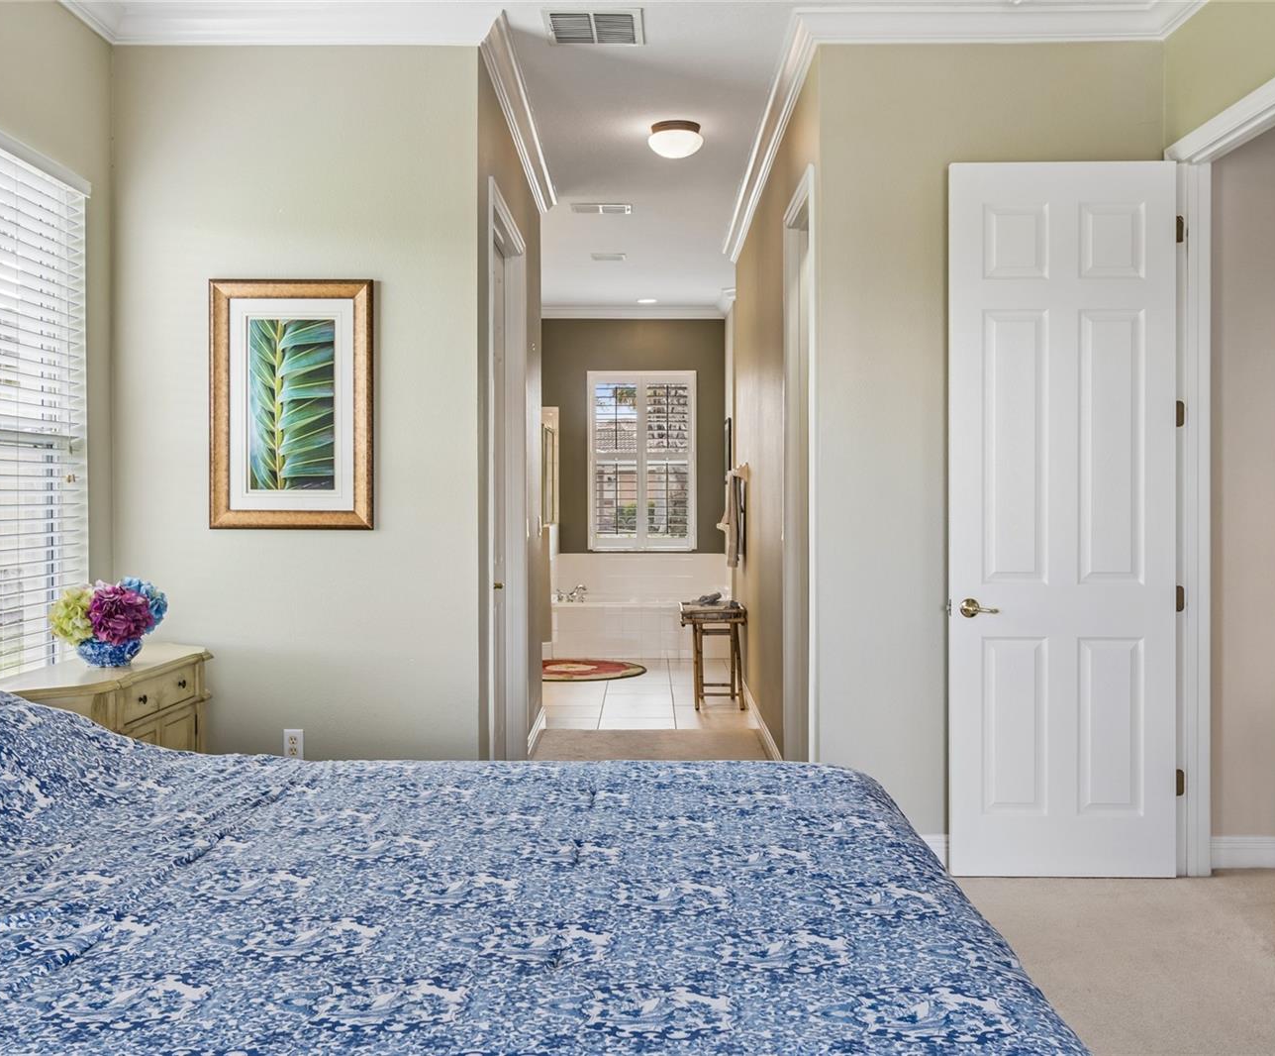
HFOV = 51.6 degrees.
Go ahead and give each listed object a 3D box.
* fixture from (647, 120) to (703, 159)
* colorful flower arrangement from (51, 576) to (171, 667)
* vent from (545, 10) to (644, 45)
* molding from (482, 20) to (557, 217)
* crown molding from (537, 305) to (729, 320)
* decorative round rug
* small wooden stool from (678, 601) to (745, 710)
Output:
[{"bbox_3d":[0.179,-1.783,6.109,0.254,0.151,0.254,0,1,0],"label":"fixture"},{"bbox_3d":[-1.639,0.286,4.082,0.343,0.272,0.312,0,1,0],"label":"colorful flower arrangement"},{"bbox_3d":[-0.151,-1.816,4.813,0.361,0.022,0.358,0,1,0],"label":"vent"},{"bbox_3d":[-0.510,-1.801,6.098,0.106,0.111,2.873,0,1,0],"label":"molding"},{"bbox_3d":[-0.062,-1.968,12.076,1.714,0.111,0.101,0,1,0],"label":"crown molding"},{"bbox_3d":[-0.536,1.058,9.909,1.210,0.015,1.230,0,1,0],"label":"decorative round rug"},{"bbox_3d":[0.466,0.800,8.215,0.423,0.635,0.484,0,1,0],"label":"small wooden stool"}]

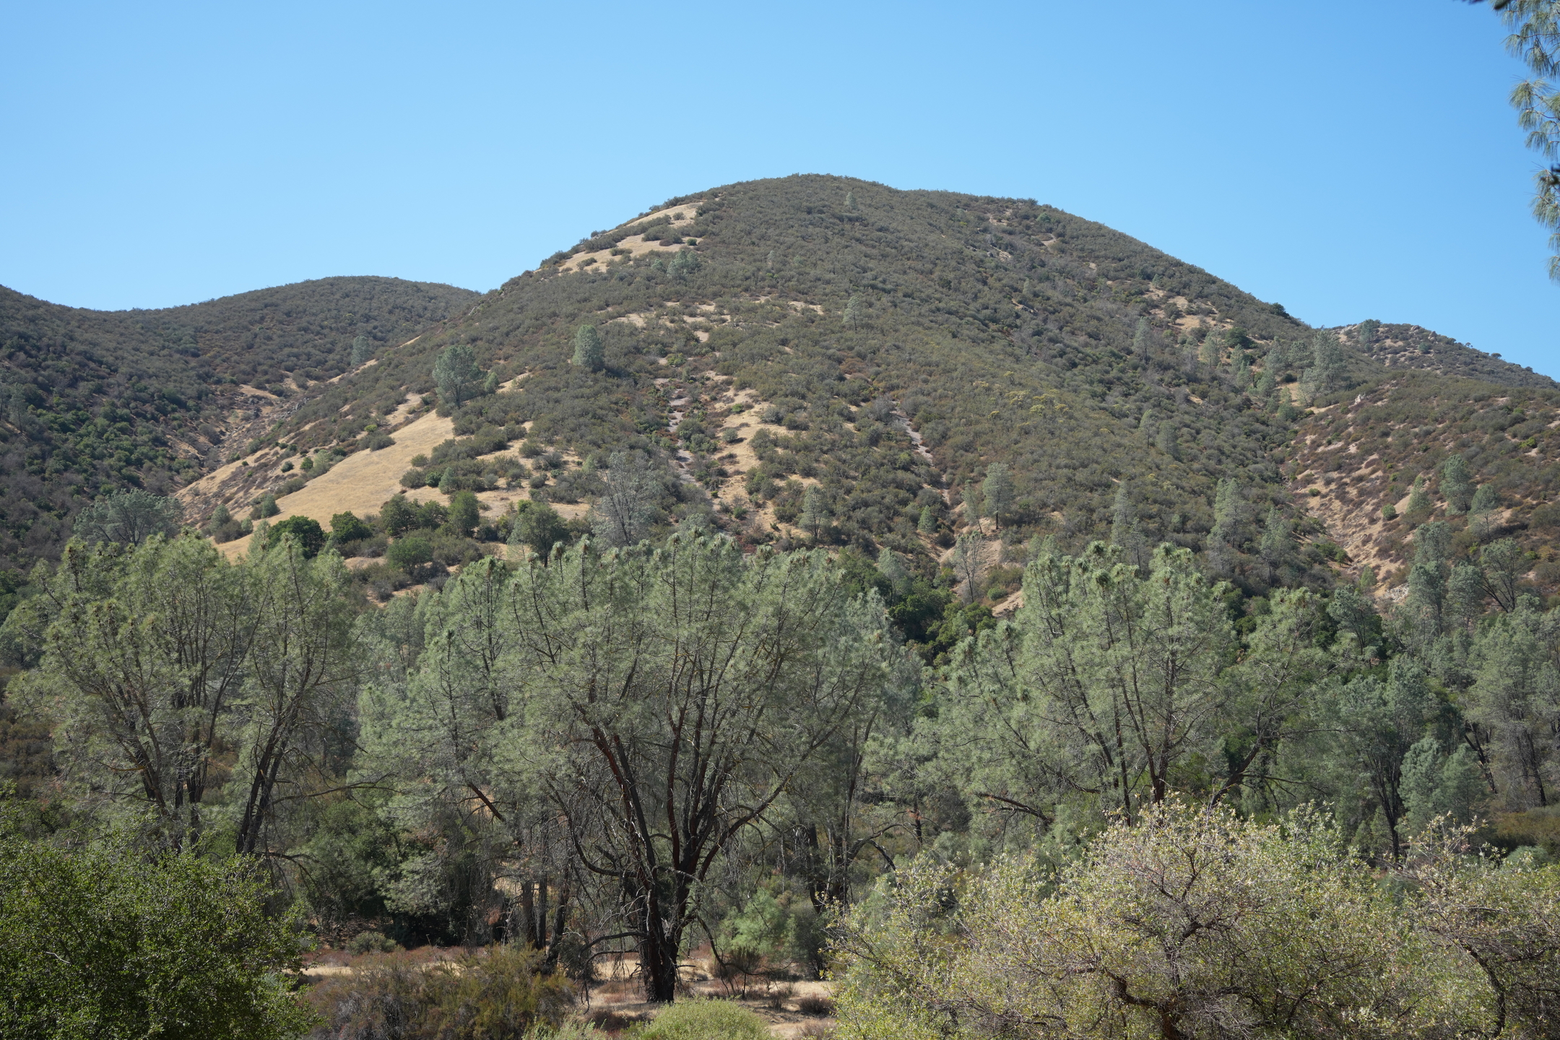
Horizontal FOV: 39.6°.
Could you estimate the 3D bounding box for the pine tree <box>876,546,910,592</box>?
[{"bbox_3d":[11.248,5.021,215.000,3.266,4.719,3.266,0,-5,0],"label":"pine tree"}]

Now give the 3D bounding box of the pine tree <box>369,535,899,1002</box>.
[{"bbox_3d":[-4.050,6.872,60.000,14.242,12.545,12.500,0,-5,0],"label":"pine tree"}]

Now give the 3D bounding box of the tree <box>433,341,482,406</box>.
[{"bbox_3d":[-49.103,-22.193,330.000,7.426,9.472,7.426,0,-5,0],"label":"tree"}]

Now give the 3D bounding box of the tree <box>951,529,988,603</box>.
[{"bbox_3d":[27.560,7.090,315.000,5.670,11.100,5.500,0,-8,0],"label":"tree"}]

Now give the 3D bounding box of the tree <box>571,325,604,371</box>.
[{"bbox_3d":[-42.530,-38.220,480.000,7.560,10.640,7.330,0,-8,0],"label":"tree"}]

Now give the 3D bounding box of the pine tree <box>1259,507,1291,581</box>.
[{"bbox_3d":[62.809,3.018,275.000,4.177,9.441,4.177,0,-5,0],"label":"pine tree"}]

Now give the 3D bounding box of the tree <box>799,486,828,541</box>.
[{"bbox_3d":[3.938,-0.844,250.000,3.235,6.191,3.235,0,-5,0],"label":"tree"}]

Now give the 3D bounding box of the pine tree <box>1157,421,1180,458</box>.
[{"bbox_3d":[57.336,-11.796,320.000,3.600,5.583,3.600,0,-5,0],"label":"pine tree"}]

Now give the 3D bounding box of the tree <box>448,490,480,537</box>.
[{"bbox_3d":[-54.530,-1.060,375.000,5.480,8.530,5.320,0,-8,0],"label":"tree"}]

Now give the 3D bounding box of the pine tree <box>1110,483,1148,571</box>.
[{"bbox_3d":[53.990,1.890,335.000,6.030,15.230,5.850,0,-8,0],"label":"pine tree"}]

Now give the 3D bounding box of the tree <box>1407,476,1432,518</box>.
[{"bbox_3d":[103.270,-3.740,350.000,3.940,7.160,3.820,0,-8,0],"label":"tree"}]

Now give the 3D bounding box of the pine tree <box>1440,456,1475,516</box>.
[{"bbox_3d":[109.470,-5.710,350.000,5.320,9.950,5.160,0,-8,0],"label":"pine tree"}]

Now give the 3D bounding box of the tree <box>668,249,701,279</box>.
[{"bbox_3d":[-25.890,-69.400,590.000,8.960,8.720,8.690,0,-8,0],"label":"tree"}]

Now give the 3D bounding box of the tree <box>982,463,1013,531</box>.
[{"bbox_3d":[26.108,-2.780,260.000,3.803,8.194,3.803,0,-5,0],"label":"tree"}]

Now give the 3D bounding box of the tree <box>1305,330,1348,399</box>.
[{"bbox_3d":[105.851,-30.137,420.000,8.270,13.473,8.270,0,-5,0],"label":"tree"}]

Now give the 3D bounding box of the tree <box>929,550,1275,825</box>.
[{"bbox_3d":[12.040,7.200,80.000,12.690,12.910,11.420,0,-8,0],"label":"tree"}]

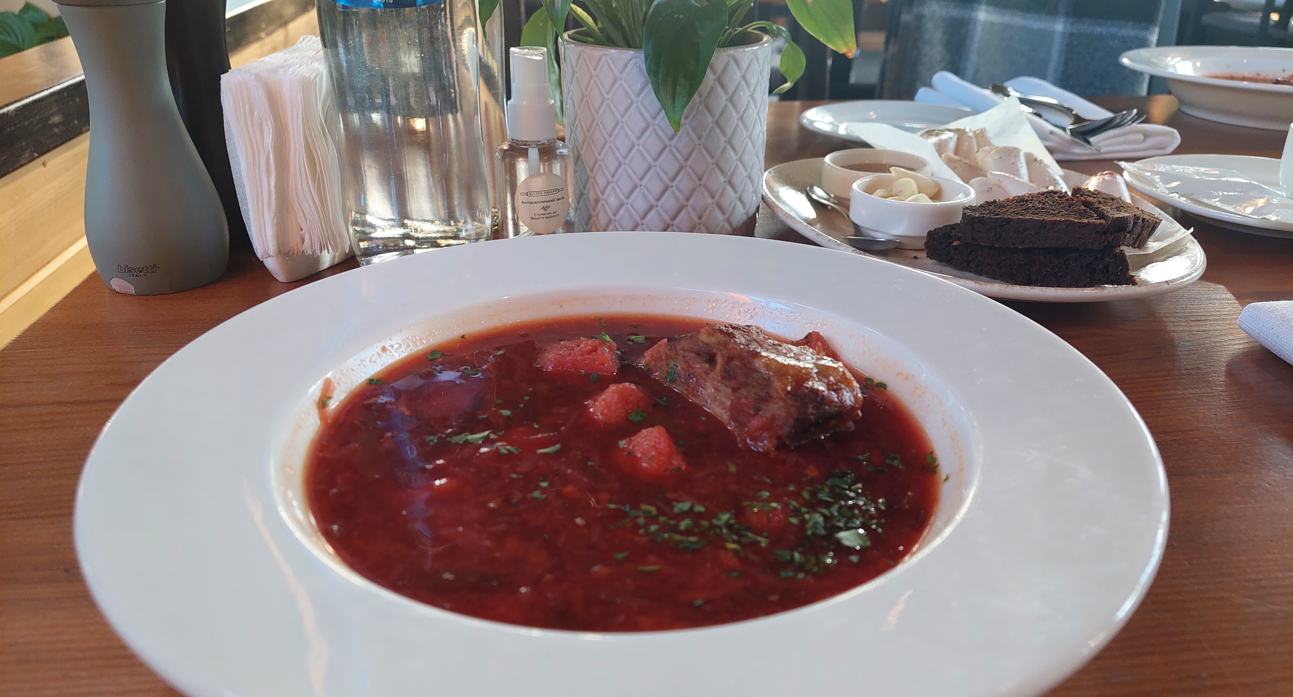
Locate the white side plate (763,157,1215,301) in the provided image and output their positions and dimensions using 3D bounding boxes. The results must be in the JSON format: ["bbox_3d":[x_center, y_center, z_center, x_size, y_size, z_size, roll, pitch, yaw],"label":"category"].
[{"bbox_3d":[0.185,-0.076,0.524,0.228,0.025,0.260,-5,27,-12],"label":"white side plate"}]

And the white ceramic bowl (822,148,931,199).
[{"bbox_3d":[0.137,-0.098,0.540,0.064,0.030,0.064,0,26,0],"label":"white ceramic bowl"}]

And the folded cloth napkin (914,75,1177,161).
[{"bbox_3d":[0.336,-0.205,0.778,0.115,0.035,0.205,-9,27,-18],"label":"folded cloth napkin"}]

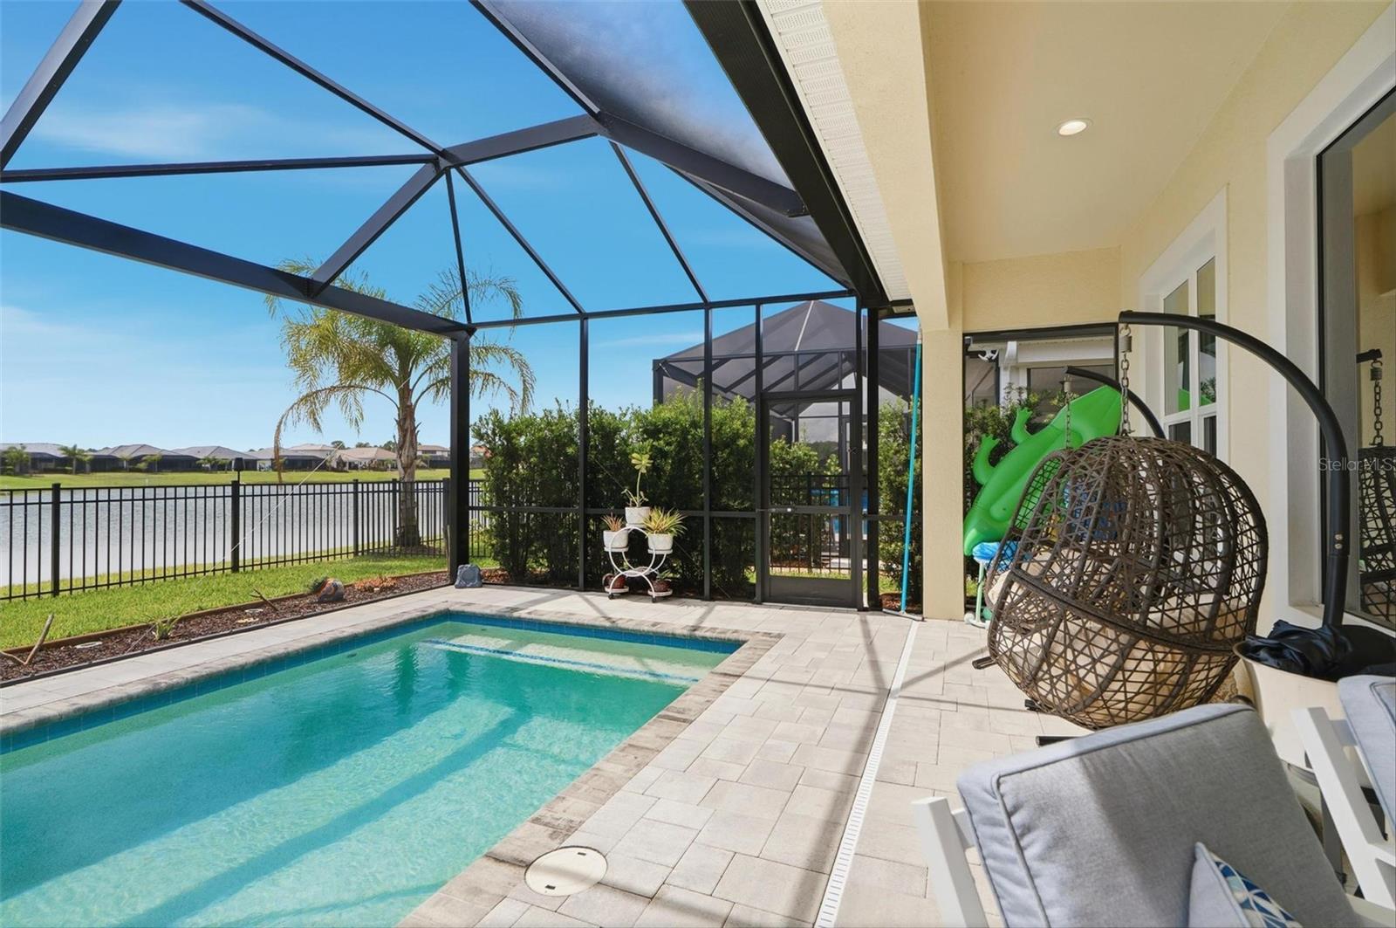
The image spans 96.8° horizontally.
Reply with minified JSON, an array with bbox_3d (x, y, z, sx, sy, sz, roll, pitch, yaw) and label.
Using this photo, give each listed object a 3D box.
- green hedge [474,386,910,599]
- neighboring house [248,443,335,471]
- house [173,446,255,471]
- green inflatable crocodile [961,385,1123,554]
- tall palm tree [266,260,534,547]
[{"bbox_3d":[-0.200,0.300,8.000,5.500,2.350,1.200,0,-1,17],"label":"green hedge"},{"bbox_3d":[-96.370,-1.294,147.000,14.000,5.600,14.500,0,-1,23],"label":"neighboring house"},{"bbox_3d":[-104.474,-1.179,134.000,14.000,5.600,13.500,0,-1,23],"label":"house"},{"bbox_3d":[2.906,0.060,5.250,0.950,1.720,0.400,40,16,15],"label":"green inflatable crocodile"},{"bbox_3d":[-5.549,-1.102,11.700,4.600,5.400,4.500,0,-1,0],"label":"tall palm tree"}]

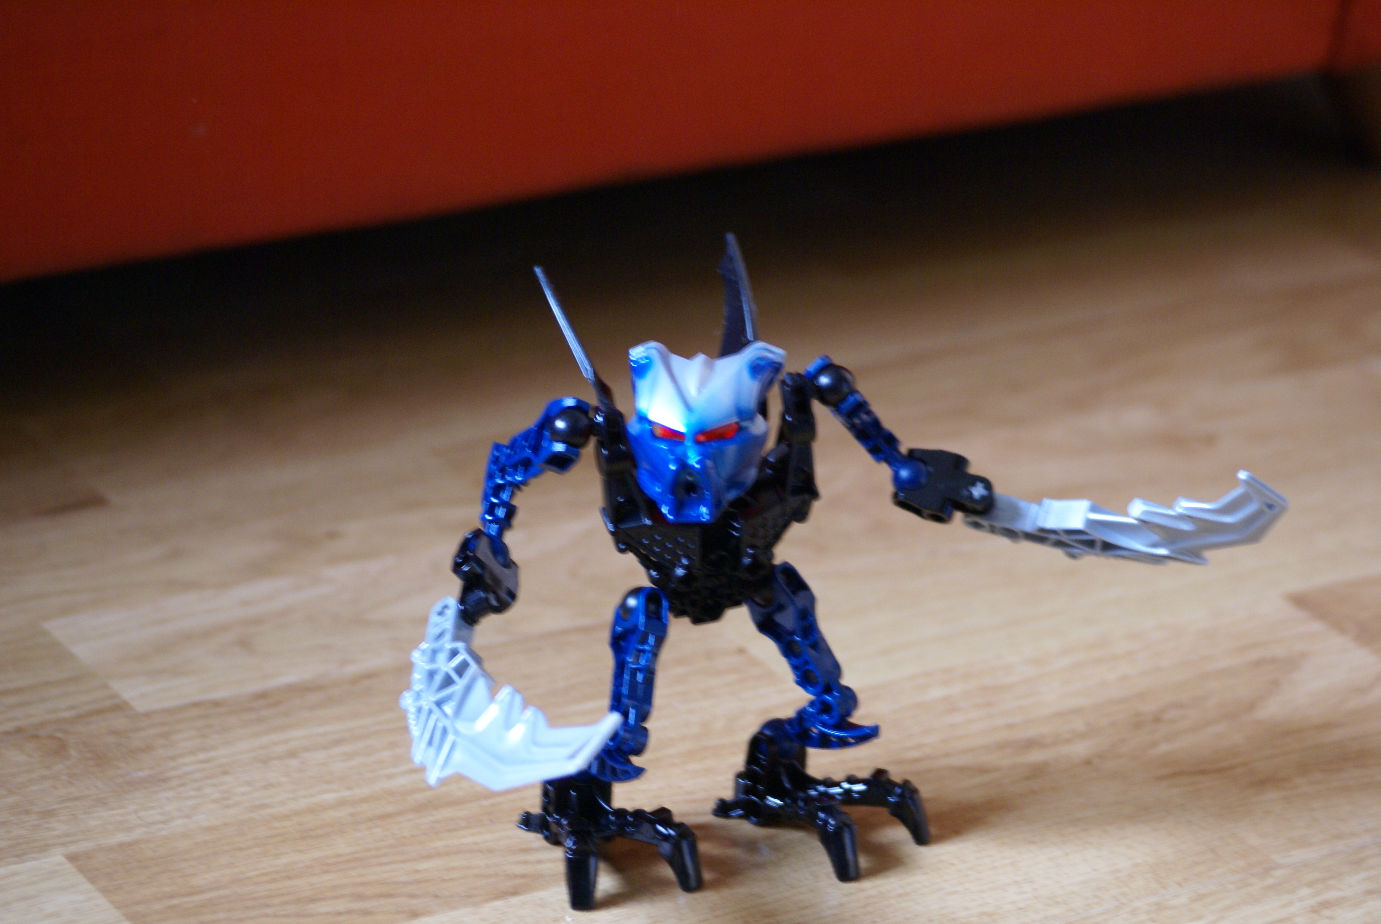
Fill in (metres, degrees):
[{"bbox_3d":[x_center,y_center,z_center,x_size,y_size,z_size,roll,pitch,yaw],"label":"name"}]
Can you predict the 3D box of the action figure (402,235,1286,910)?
[{"bbox_3d":[0.034,0.025,1.004,0.221,0.143,0.101,-8,24,-25],"label":"action figure"}]

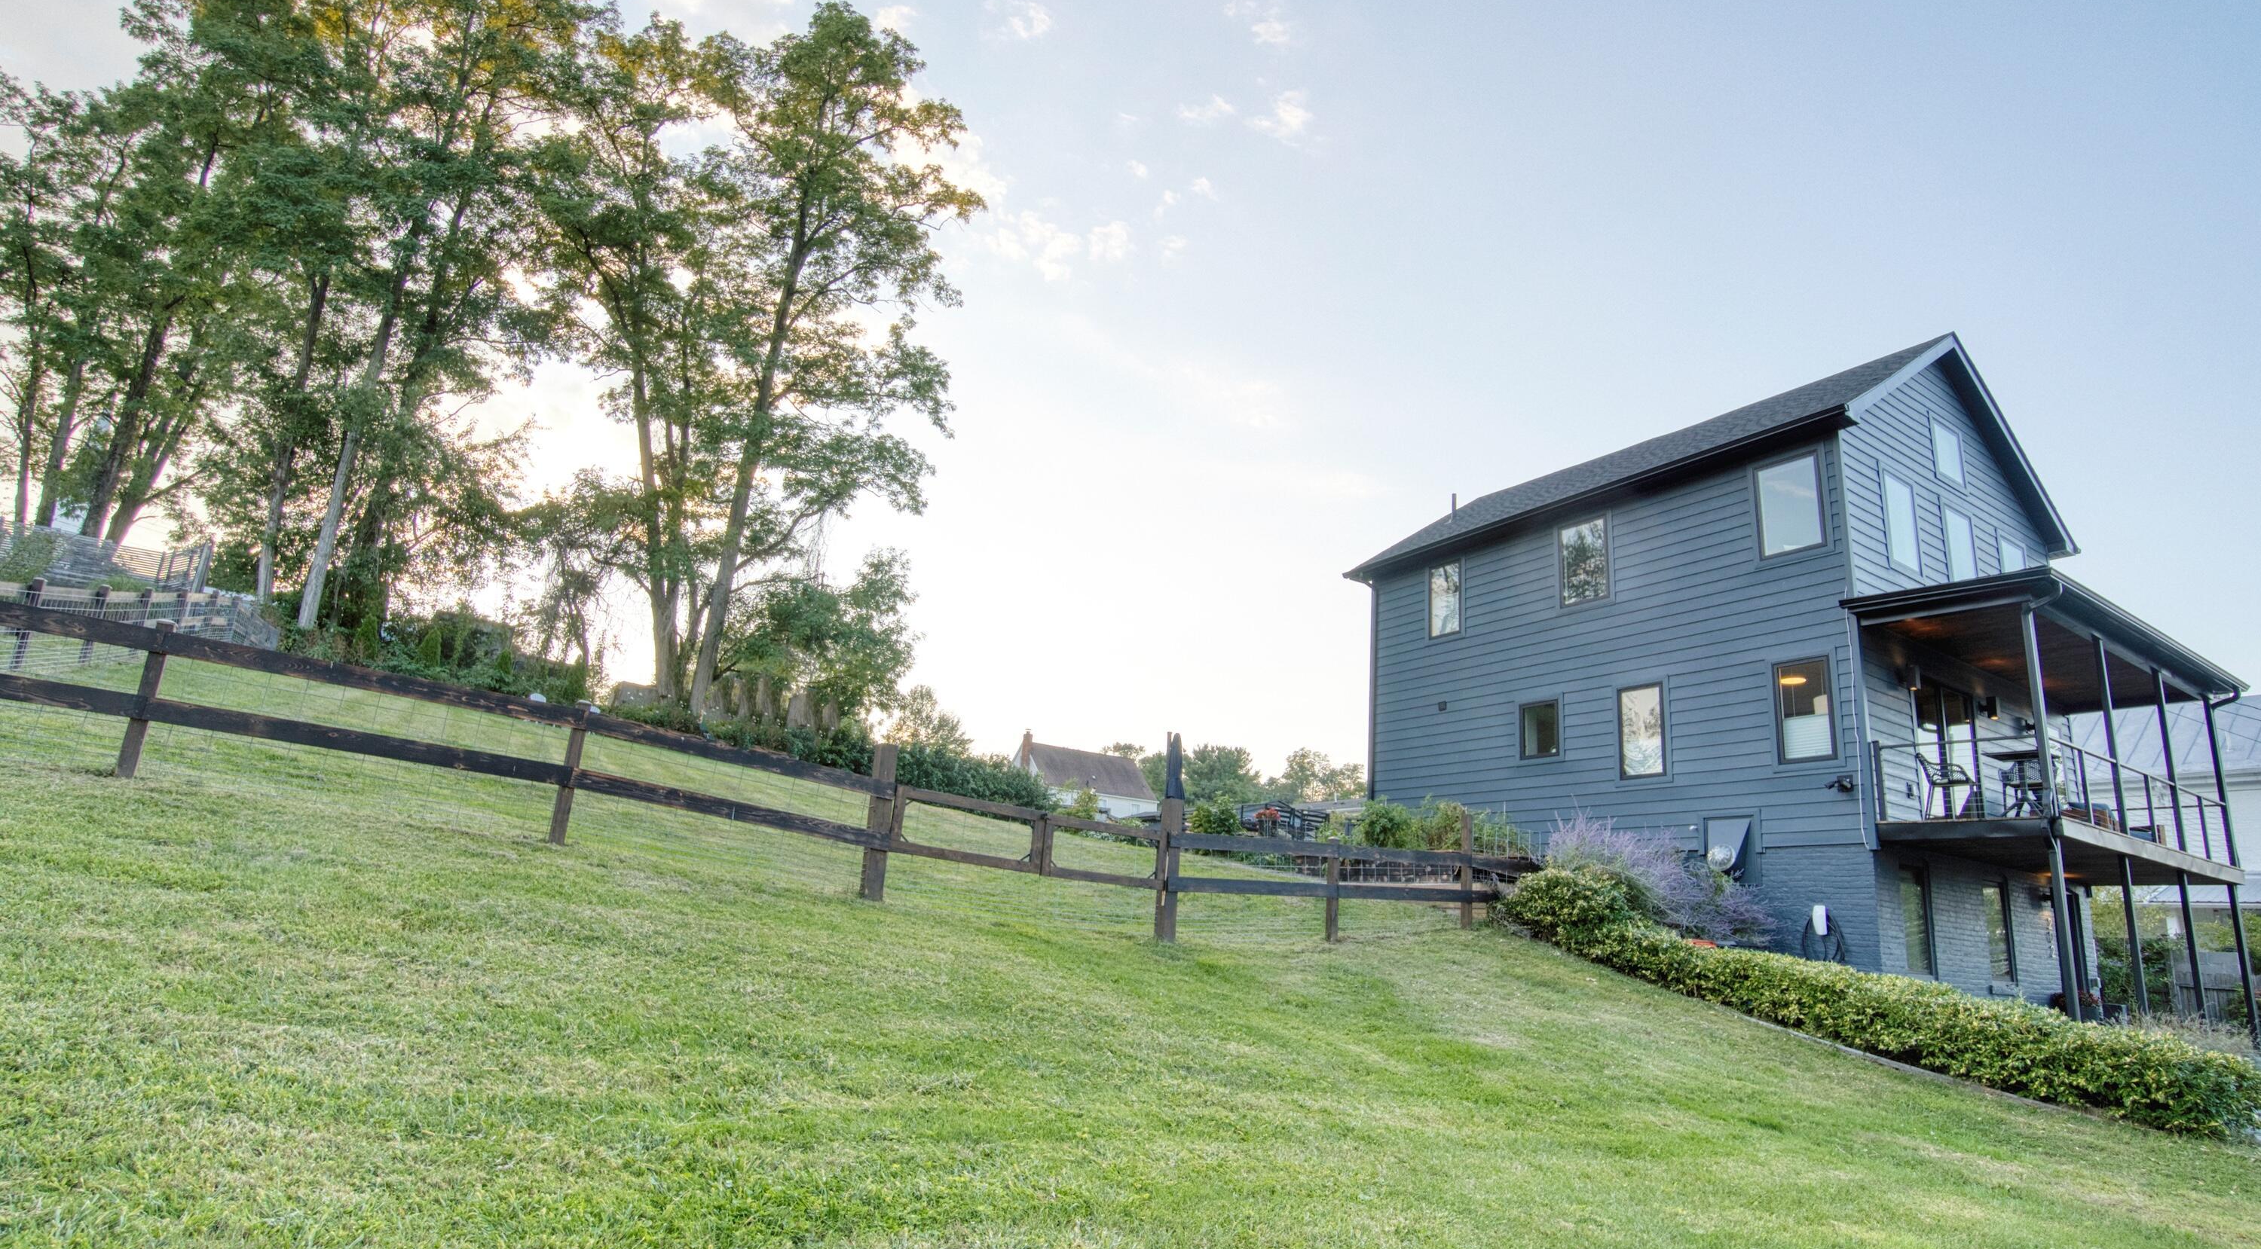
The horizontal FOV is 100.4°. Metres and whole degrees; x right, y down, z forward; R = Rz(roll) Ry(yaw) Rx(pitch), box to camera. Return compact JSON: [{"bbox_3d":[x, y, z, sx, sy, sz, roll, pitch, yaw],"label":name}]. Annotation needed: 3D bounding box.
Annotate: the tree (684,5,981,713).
[{"bbox_3d":[-9.048,-8.393,26.611,8.291,22.282,7.877,11,-15,-21],"label":"tree"}]

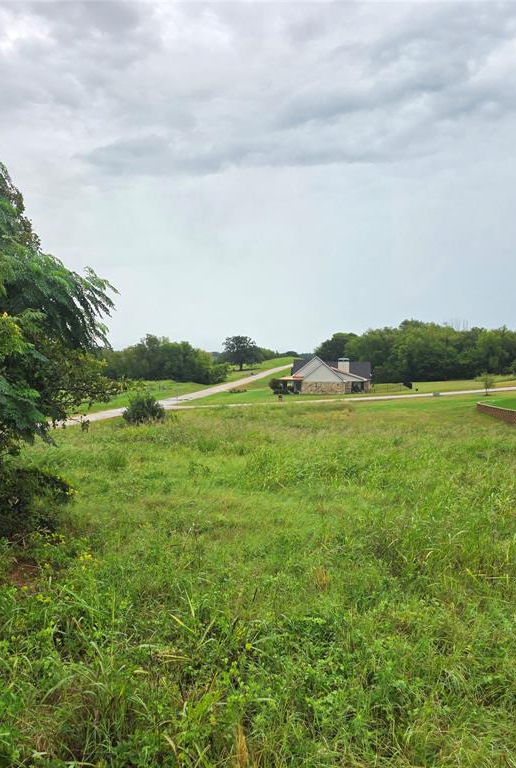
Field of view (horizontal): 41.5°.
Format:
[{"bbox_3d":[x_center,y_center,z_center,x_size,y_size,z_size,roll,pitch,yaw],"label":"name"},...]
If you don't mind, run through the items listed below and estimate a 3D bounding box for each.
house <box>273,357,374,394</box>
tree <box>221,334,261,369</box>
[{"bbox_3d":[14.900,-2.000,149.000,20.500,7.800,20.000,0,1,9],"label":"house"},{"bbox_3d":[-4.800,-9.600,210.000,12.400,11.100,12.000,0,1,0],"label":"tree"}]

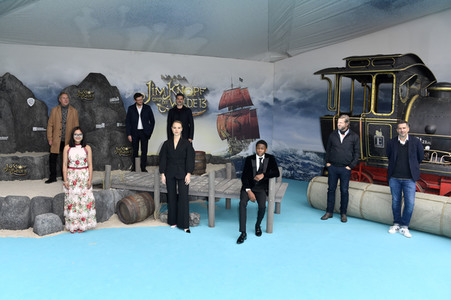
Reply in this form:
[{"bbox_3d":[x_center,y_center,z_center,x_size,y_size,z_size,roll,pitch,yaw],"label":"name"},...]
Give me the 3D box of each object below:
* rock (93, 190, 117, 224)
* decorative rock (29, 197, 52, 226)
[{"bbox_3d":[-2.140,0.965,6.185,0.440,0.530,0.400,-1,8,-6],"label":"rock"},{"bbox_3d":[-3.110,1.014,6.010,0.390,0.480,0.360,-3,8,-20],"label":"decorative rock"}]

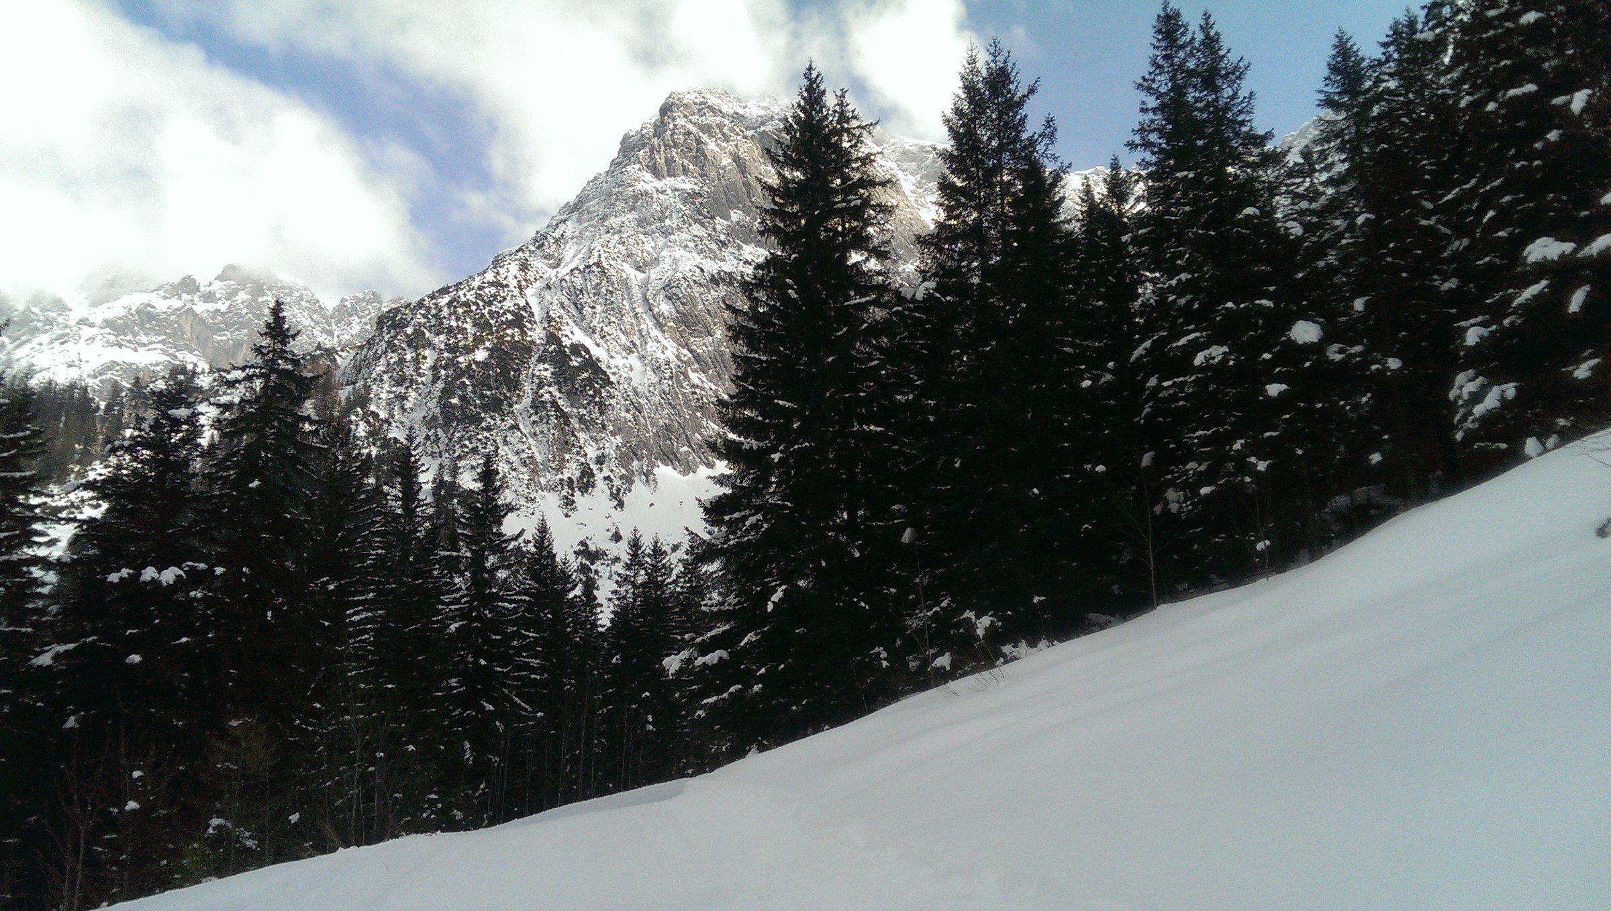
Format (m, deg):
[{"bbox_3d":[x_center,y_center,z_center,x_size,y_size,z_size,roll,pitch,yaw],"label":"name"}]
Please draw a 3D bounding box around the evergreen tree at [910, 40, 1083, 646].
[{"bbox_3d":[4.159,-2.931,26.278,3.700,14.120,3.700,-3,-15,9],"label":"evergreen tree"}]

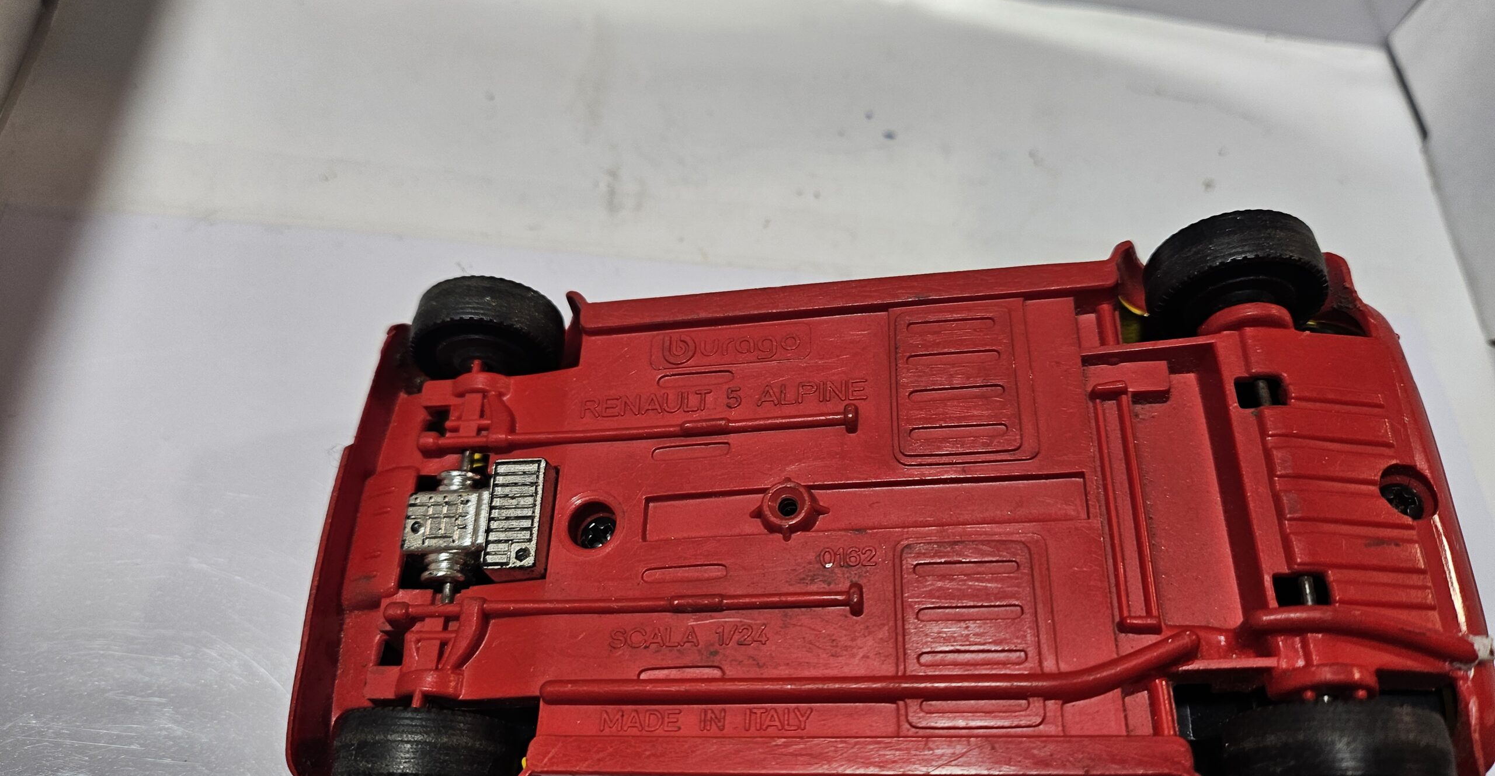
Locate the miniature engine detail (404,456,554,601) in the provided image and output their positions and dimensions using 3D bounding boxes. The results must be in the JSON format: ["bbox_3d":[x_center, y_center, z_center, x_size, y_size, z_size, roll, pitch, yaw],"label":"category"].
[{"bbox_3d":[-0.035,0.017,0.136,0.020,0.007,0.016,-4,63,10],"label":"miniature engine detail"}]

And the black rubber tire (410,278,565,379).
[{"bbox_3d":[-0.037,-0.008,0.151,0.021,0.021,0.008,-6,63,9],"label":"black rubber tire"}]

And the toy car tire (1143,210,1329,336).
[{"bbox_3d":[0.062,-0.014,0.133,0.021,0.021,0.008,-4,63,10],"label":"toy car tire"}]

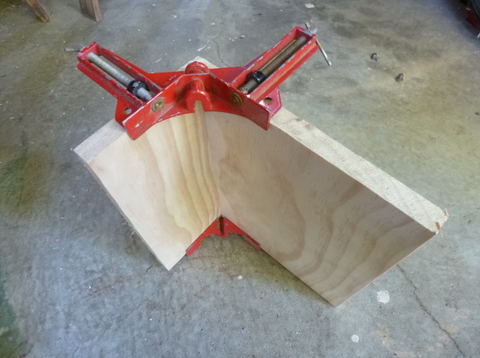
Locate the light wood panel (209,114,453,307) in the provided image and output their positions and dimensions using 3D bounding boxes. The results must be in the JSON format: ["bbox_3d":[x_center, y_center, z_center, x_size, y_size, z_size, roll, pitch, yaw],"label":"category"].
[{"bbox_3d":[0.049,0.035,0.390,0.238,0.297,0.019,37,68,20],"label":"light wood panel"}]

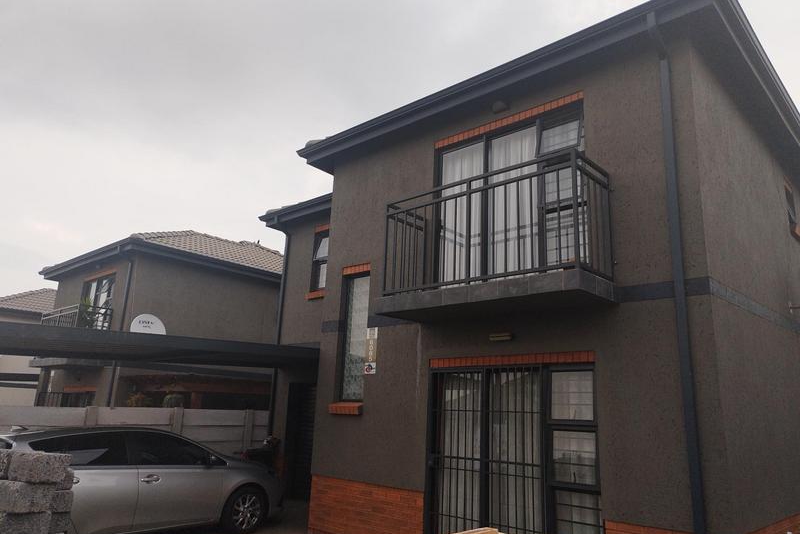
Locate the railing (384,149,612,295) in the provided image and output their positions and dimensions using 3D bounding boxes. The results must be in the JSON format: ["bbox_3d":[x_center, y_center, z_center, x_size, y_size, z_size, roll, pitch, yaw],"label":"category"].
[{"bbox_3d":[0.963,-0.291,6.431,2.405,1.115,0.760,-11,-19,42],"label":"railing"}]

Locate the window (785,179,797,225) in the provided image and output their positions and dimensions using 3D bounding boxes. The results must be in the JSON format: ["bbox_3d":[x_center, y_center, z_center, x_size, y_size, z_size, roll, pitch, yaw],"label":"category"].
[{"bbox_3d":[5.480,-0.806,8.422,0.090,0.600,0.600,-11,-19,42],"label":"window"}]

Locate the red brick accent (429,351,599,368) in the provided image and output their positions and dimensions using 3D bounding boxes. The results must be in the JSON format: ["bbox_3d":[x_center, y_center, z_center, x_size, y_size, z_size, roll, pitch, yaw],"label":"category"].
[{"bbox_3d":[1.151,1.015,6.489,2.079,0.102,0.100,-11,-19,42],"label":"red brick accent"}]

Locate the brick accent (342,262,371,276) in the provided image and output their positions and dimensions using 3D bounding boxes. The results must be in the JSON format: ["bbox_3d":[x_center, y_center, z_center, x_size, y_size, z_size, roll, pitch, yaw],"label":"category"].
[{"bbox_3d":[-0.572,0.044,8.438,0.572,0.121,0.100,-11,-19,42],"label":"brick accent"}]

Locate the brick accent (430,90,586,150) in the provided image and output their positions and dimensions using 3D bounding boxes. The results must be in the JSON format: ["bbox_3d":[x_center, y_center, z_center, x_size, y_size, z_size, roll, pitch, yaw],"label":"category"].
[{"bbox_3d":[1.248,-1.697,7.165,2.084,0.102,0.100,-11,-19,42],"label":"brick accent"}]

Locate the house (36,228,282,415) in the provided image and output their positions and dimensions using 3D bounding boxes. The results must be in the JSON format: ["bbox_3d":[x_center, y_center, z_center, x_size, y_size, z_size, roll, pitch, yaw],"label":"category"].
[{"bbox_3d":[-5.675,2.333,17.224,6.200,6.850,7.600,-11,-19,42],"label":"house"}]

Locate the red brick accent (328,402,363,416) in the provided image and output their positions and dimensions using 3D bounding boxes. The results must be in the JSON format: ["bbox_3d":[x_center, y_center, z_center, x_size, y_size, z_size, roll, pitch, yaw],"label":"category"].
[{"bbox_3d":[-0.695,1.881,7.950,0.590,0.132,0.150,-11,-19,42],"label":"red brick accent"}]

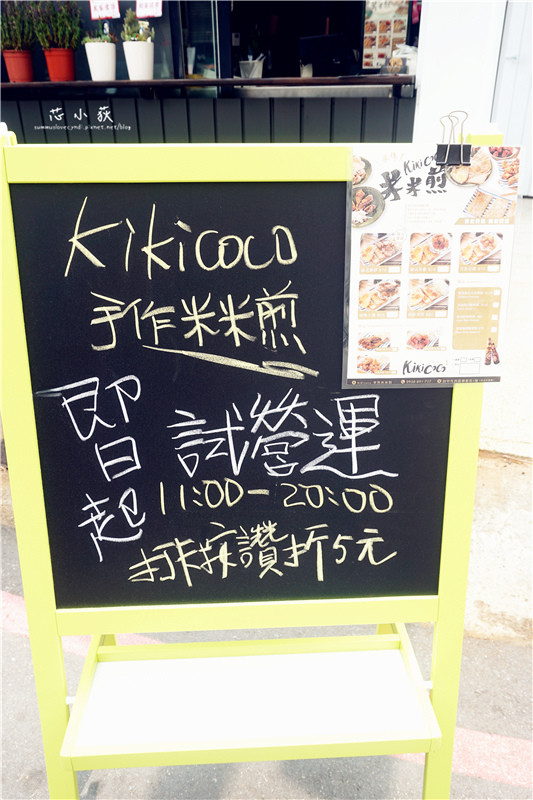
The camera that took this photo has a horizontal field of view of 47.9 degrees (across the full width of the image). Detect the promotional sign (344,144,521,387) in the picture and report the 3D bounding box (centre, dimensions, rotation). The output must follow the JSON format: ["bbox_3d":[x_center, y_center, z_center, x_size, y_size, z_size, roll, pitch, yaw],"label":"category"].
[{"bbox_3d":[0.149,-0.117,0.549,0.153,0.215,0.006,-1,15,-3],"label":"promotional sign"}]

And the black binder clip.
[{"bbox_3d":[0.164,-0.229,0.530,0.031,0.044,0.024,-1,15,-3],"label":"black binder clip"}]

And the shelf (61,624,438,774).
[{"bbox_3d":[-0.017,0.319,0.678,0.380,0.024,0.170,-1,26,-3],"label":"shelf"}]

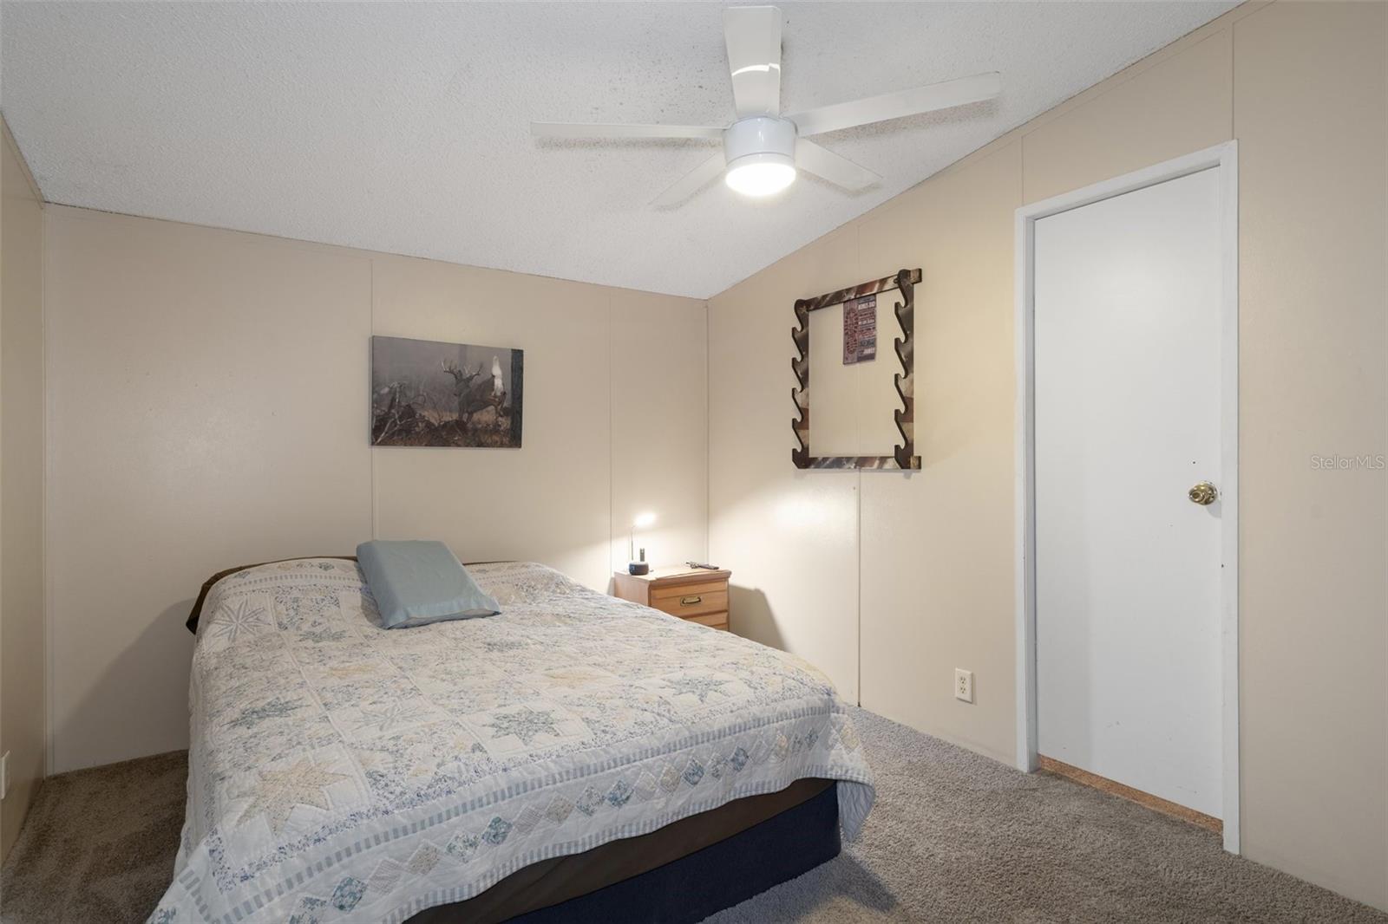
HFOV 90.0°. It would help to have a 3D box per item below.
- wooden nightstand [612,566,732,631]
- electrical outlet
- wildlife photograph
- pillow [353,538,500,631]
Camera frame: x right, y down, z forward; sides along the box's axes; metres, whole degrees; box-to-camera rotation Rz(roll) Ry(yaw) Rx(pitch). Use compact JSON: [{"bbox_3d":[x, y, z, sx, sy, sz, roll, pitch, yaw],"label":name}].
[{"bbox_3d":[-0.110,0.867,3.821,0.515,0.520,0.375,0,0,-34],"label":"wooden nightstand"},{"bbox_3d":[1.067,0.885,2.749,0.008,0.115,0.072,0,0,-34],"label":"electrical outlet"},{"bbox_3d":[-1.168,-0.322,3.342,0.700,0.500,0.030,0,0,-34],"label":"wildlife photograph"},{"bbox_3d":[-1.120,0.484,2.901,0.410,0.115,0.510,0,21,-41],"label":"pillow"}]

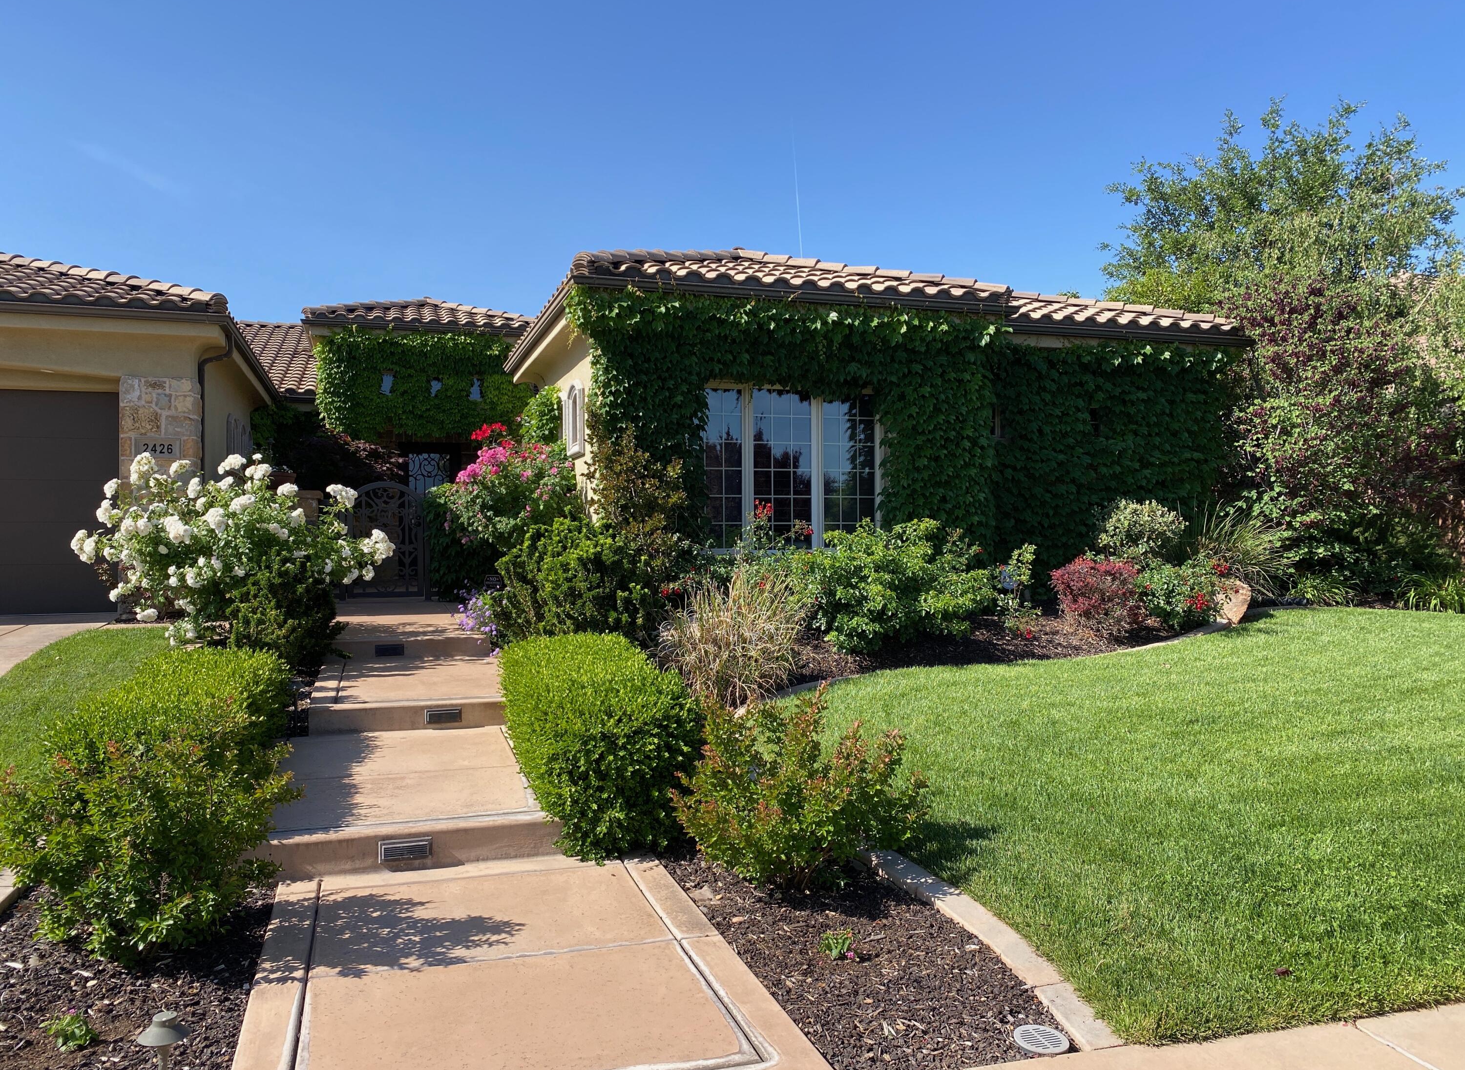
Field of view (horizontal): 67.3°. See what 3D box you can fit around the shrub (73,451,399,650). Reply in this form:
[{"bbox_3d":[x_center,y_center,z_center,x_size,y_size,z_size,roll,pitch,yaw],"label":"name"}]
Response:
[{"bbox_3d":[-4.380,0.080,9.850,2.500,1.680,1.800,0,0,-18],"label":"shrub"}]

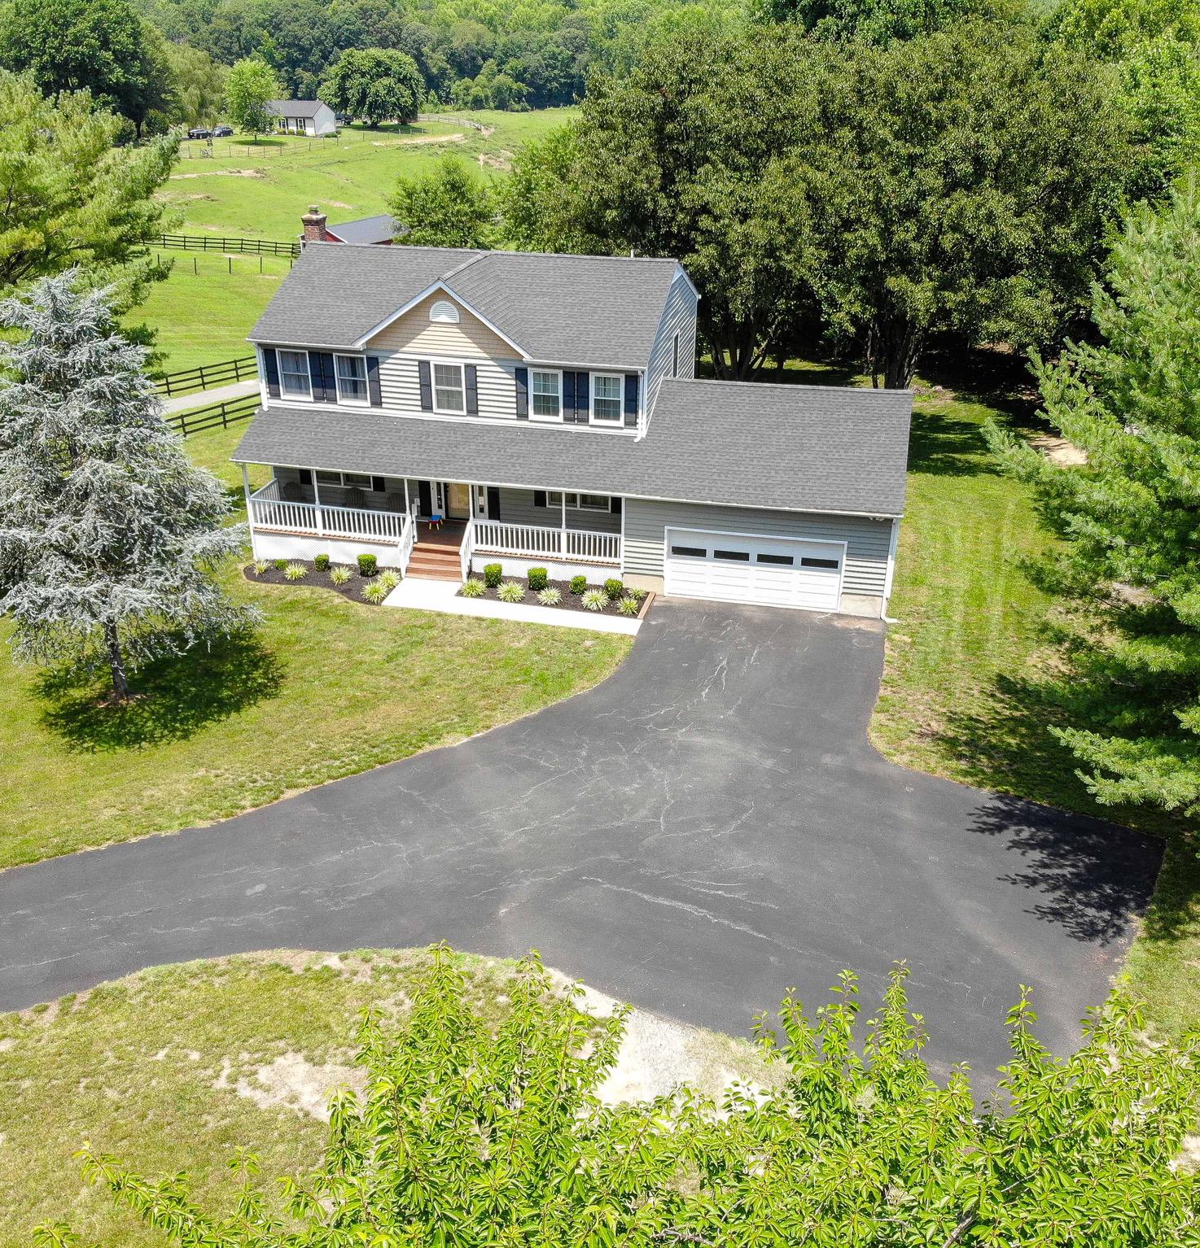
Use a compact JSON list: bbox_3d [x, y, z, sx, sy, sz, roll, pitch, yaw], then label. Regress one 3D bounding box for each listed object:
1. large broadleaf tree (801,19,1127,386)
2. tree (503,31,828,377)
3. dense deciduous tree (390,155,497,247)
[{"bbox_3d":[15.253,-17.205,49.407,13.212,15.372,11.891,7,28,13],"label":"large broadleaf tree"},{"bbox_3d":[2.882,-18.002,51.439,14.286,15.024,12.857,3,28,6],"label":"tree"},{"bbox_3d":[-7.968,-19.642,61.259,5.521,9.815,5.245,-3,28,-6],"label":"dense deciduous tree"}]

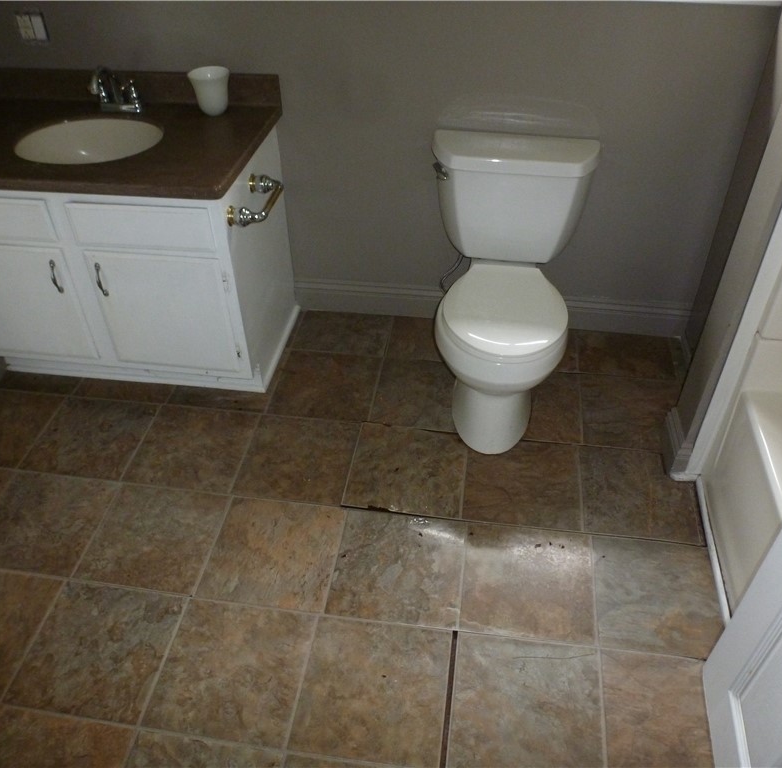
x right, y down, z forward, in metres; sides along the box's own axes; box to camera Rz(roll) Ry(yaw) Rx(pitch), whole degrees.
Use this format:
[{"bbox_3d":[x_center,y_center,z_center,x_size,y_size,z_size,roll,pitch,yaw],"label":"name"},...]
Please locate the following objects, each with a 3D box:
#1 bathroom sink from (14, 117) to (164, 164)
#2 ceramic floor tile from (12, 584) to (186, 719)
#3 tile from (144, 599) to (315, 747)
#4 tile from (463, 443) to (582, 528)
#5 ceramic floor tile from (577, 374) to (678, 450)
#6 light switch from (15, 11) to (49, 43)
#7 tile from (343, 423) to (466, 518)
[{"bbox_3d":[-0.837,-0.627,2.027,0.395,0.145,0.305,5,42,7],"label":"bathroom sink"},{"bbox_3d":[-0.677,0.619,1.657,0.323,0.010,0.323,5,41,6],"label":"ceramic floor tile"},{"bbox_3d":[-0.363,0.664,1.663,0.335,0.010,0.335,5,42,8],"label":"tile"},{"bbox_3d":[0.370,0.277,1.991,0.317,0.012,0.315,5,42,7],"label":"tile"},{"bbox_3d":[0.765,0.091,2.253,0.323,0.010,0.323,5,41,6],"label":"ceramic floor tile"},{"bbox_3d":[-1.042,-1.035,2.061,0.082,0.083,0.014,5,42,7],"label":"light switch"},{"bbox_3d":[0.052,0.253,2.118,0.335,0.010,0.335,5,42,8],"label":"tile"}]

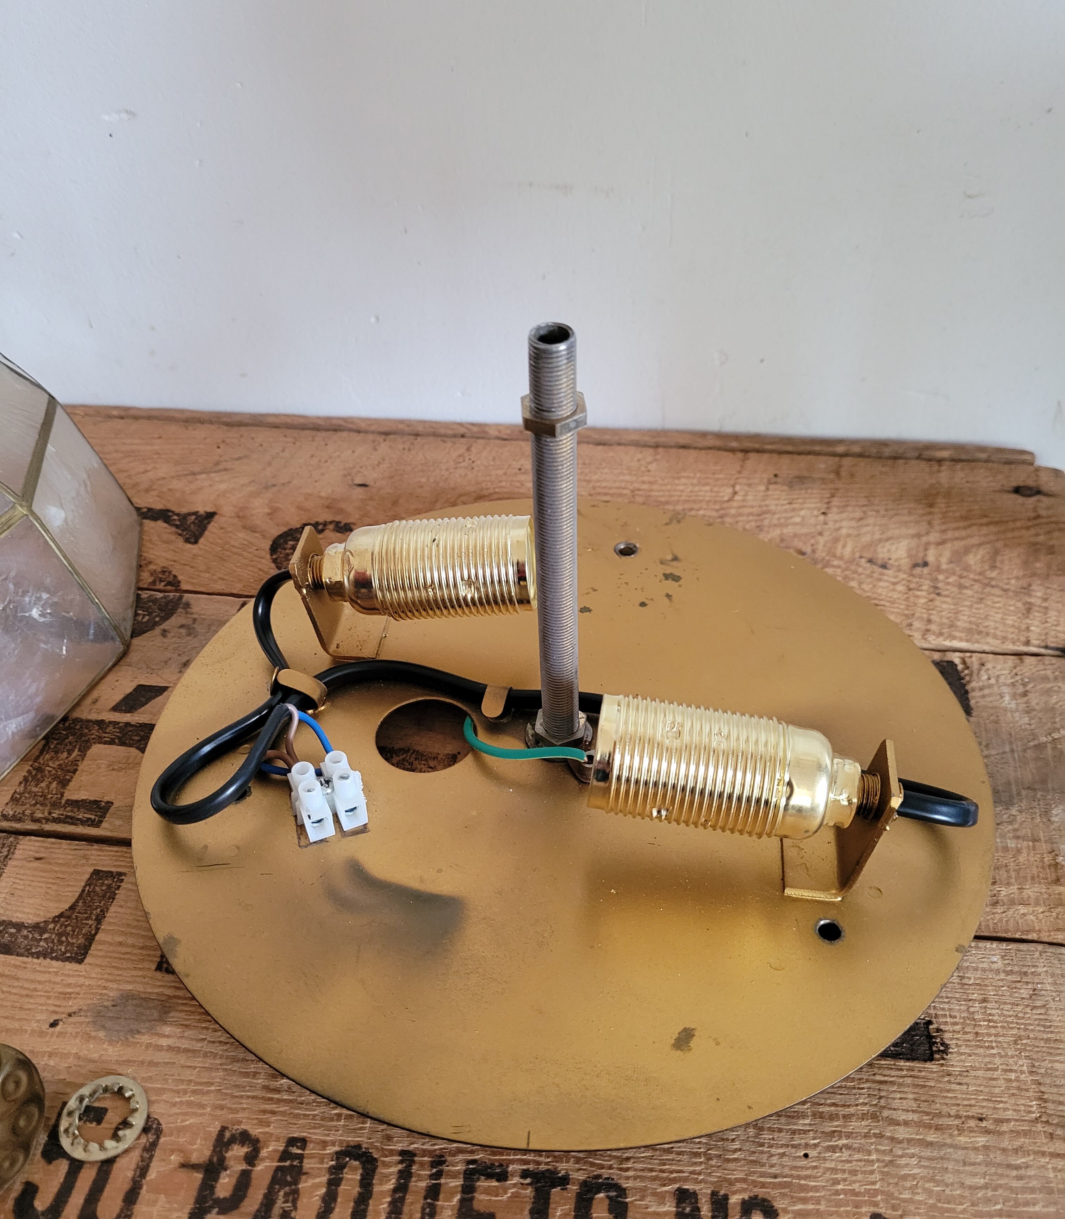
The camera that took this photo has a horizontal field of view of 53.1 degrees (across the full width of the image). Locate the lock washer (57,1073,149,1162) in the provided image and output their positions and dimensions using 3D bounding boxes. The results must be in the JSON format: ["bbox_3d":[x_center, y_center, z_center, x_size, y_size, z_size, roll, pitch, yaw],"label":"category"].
[{"bbox_3d":[-0.089,0.105,0.220,0.018,0.002,0.018,-1,41,1],"label":"lock washer"}]

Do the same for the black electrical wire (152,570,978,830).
[{"bbox_3d":[0.008,0.028,0.279,0.207,0.033,0.081,3,41,5],"label":"black electrical wire"}]

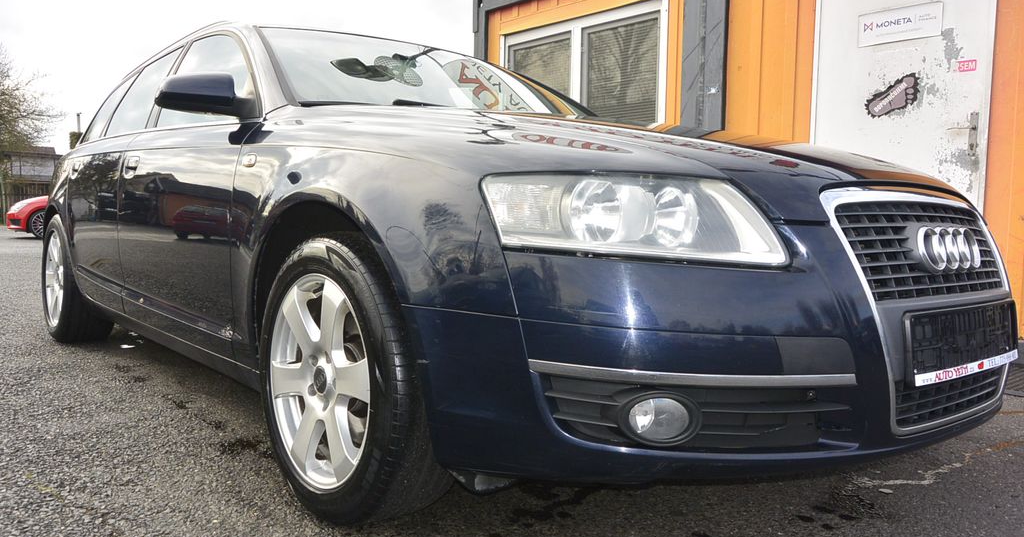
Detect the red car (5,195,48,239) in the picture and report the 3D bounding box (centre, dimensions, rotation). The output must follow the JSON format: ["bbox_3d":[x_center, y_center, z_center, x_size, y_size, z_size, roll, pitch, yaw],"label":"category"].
[{"bbox_3d":[-8.720,-1.290,16.930,4.250,1.370,1.830,1,4,-18],"label":"red car"}]

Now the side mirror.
[{"bbox_3d":[-0.873,-0.492,2.186,0.235,0.155,0.210,-1,5,-41],"label":"side mirror"}]

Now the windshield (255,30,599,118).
[{"bbox_3d":[-0.225,-0.682,2.808,1.420,0.430,0.880,-1,5,-41],"label":"windshield"}]

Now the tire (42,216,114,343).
[{"bbox_3d":[-2.218,0.043,3.913,0.230,0.650,0.650,-1,5,-41],"label":"tire"}]

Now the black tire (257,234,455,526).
[{"bbox_3d":[-0.359,0.243,1.772,0.230,0.650,0.650,-1,5,-41],"label":"black tire"}]

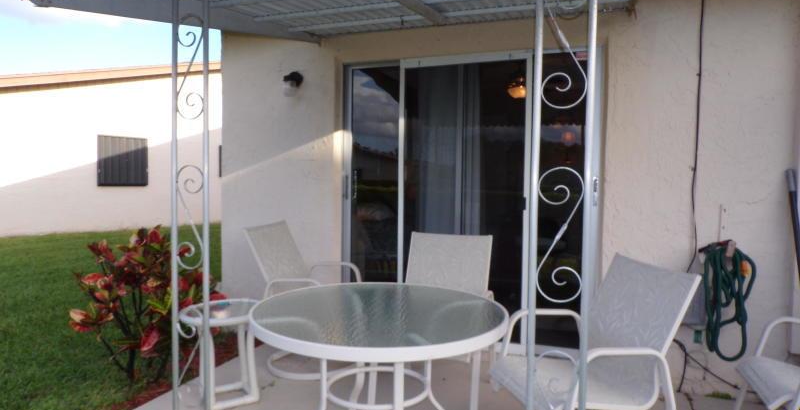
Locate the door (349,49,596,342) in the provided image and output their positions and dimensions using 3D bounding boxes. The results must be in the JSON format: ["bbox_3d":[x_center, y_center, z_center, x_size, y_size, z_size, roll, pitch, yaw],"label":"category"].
[{"bbox_3d":[0.424,-0.012,3.861,1.820,2.040,0.100,2,3,20],"label":"door"}]

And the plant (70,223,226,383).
[{"bbox_3d":[-1.661,0.648,3.650,0.920,1.000,0.850,2,3,20],"label":"plant"}]

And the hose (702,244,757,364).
[{"bbox_3d":[1.880,0.548,3.172,0.247,0.694,0.150,2,3,20],"label":"hose"}]

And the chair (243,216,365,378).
[{"bbox_3d":[-0.600,0.614,3.729,0.710,0.930,0.640,1,3,9],"label":"chair"}]

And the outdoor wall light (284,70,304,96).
[{"bbox_3d":[-0.781,-0.888,4.070,0.115,0.180,0.180,2,3,20],"label":"outdoor wall light"}]

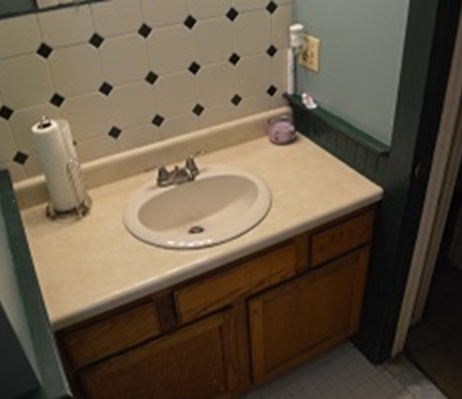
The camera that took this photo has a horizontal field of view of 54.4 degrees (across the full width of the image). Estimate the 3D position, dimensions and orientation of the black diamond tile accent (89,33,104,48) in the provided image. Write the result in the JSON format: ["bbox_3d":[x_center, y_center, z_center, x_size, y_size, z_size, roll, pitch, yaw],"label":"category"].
[{"bbox_3d":[-0.407,-0.481,1.357,0.038,0.038,0.008,-19,39,-21],"label":"black diamond tile accent"}]

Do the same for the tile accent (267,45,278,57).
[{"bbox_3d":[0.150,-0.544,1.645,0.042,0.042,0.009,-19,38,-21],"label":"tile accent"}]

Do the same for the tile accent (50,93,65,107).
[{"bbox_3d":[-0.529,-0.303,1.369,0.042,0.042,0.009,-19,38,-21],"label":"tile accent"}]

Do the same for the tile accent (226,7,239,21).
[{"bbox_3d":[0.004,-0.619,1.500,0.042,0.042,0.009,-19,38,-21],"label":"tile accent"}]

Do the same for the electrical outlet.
[{"bbox_3d":[0.279,-0.519,1.590,0.012,0.120,0.112,-19,38,-21],"label":"electrical outlet"}]

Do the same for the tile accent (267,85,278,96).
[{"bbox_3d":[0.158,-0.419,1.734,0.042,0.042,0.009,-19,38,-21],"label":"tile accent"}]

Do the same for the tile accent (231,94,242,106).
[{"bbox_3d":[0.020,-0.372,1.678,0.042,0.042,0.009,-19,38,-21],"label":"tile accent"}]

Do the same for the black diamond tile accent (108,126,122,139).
[{"bbox_3d":[-0.397,-0.230,1.540,0.038,0.038,0.008,-19,39,-21],"label":"black diamond tile accent"}]

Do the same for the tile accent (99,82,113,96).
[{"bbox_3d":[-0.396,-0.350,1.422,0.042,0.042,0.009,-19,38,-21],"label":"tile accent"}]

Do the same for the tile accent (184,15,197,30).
[{"bbox_3d":[-0.132,-0.579,1.466,0.038,0.038,0.008,-19,39,-21],"label":"tile accent"}]

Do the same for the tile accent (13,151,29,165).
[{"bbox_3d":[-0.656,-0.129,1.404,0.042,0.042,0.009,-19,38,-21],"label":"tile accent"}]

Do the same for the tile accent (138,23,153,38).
[{"bbox_3d":[-0.270,-0.530,1.411,0.038,0.038,0.008,-19,39,-21],"label":"tile accent"}]

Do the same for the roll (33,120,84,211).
[{"bbox_3d":[-0.539,-0.111,1.410,0.112,0.280,0.112,-19,39,-21],"label":"roll"}]

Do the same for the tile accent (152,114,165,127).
[{"bbox_3d":[-0.258,-0.280,1.595,0.038,0.038,0.008,-19,39,-21],"label":"tile accent"}]

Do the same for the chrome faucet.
[{"bbox_3d":[-0.177,-0.097,1.547,0.185,0.075,0.115,-19,39,-21],"label":"chrome faucet"}]

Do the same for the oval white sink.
[{"bbox_3d":[-0.102,0.056,1.526,0.497,0.165,0.445,-19,39,-21],"label":"oval white sink"}]

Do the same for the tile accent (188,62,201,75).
[{"bbox_3d":[-0.126,-0.455,1.558,0.038,0.038,0.008,-19,39,-21],"label":"tile accent"}]

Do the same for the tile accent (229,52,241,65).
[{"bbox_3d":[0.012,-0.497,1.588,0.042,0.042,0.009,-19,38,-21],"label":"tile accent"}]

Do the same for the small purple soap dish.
[{"bbox_3d":[0.199,-0.273,1.760,0.108,0.085,0.105,-9,35,-8],"label":"small purple soap dish"}]

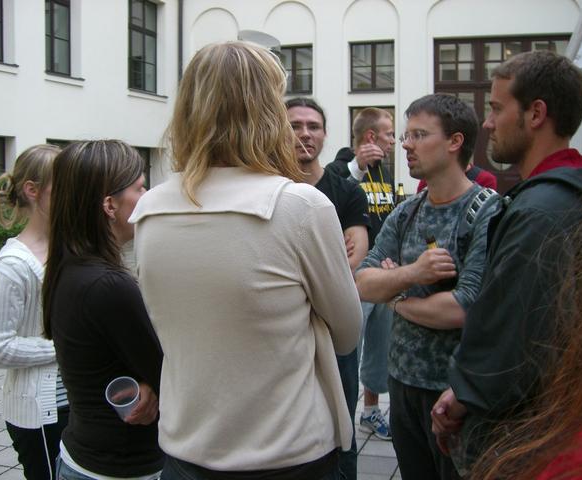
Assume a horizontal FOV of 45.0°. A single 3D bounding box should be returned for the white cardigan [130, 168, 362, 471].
[{"bbox_3d":[-0.090,0.150,1.480,0.460,0.600,0.350,2,5,24],"label":"white cardigan"}]

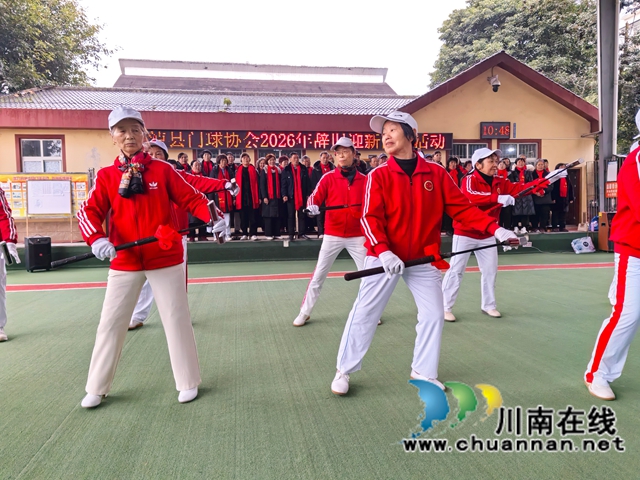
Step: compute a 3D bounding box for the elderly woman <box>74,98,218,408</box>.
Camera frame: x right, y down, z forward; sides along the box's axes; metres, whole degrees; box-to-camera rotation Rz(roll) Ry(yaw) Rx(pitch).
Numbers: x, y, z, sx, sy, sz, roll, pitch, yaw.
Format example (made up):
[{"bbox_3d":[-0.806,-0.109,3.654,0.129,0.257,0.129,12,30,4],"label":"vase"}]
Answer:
[{"bbox_3d":[-0.844,0.075,2.600,0.720,1.560,0.450,-2,4,-12],"label":"elderly woman"}]

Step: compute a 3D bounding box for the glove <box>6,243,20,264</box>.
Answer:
[{"bbox_3d":[-2.393,0.104,3.900,0.090,0.170,0.090,-2,4,-20],"label":"glove"}]

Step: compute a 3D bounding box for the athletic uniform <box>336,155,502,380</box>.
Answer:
[{"bbox_3d":[0.516,0.119,2.720,0.850,1.200,0.450,-1,4,-10],"label":"athletic uniform"}]

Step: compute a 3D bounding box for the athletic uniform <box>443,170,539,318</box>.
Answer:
[{"bbox_3d":[1.529,-0.003,4.500,0.820,1.280,0.500,-3,4,-28],"label":"athletic uniform"}]

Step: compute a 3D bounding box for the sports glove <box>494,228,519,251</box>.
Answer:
[{"bbox_3d":[0.989,-0.004,2.650,0.120,0.130,0.110,-2,4,-20],"label":"sports glove"}]

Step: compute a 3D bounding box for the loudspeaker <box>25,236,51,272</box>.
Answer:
[{"bbox_3d":[-4.697,0.233,8.300,0.340,0.580,0.340,-4,5,-40],"label":"loudspeaker"}]

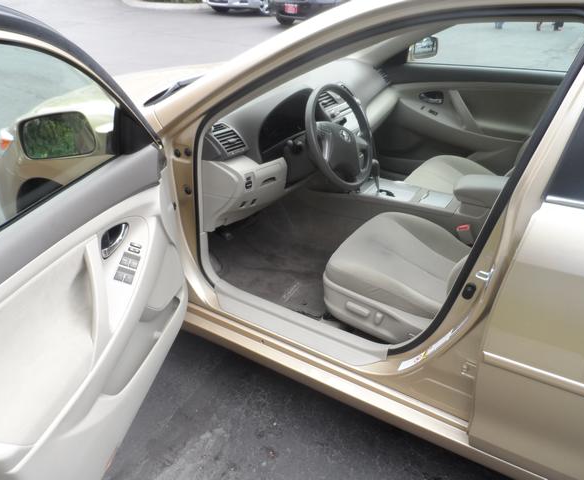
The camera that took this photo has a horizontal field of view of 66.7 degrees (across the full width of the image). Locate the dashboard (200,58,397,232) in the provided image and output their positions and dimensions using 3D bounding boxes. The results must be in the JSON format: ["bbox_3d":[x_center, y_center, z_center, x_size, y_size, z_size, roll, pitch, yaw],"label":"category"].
[{"bbox_3d":[0.019,-0.511,2.100,0.520,0.460,1.420,15,34,31],"label":"dashboard"}]

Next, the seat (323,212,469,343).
[{"bbox_3d":[0.567,-0.110,1.404,0.800,0.900,0.530,15,34,31],"label":"seat"}]

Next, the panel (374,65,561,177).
[{"bbox_3d":[0.853,-0.595,2.362,1.050,0.600,0.150,15,34,31],"label":"panel"}]

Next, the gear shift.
[{"bbox_3d":[0.367,-0.274,1.917,0.060,0.140,0.045,15,34,31],"label":"gear shift"}]

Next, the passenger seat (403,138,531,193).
[{"bbox_3d":[0.978,-0.417,1.938,0.800,0.900,0.530,15,34,31],"label":"passenger seat"}]

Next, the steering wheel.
[{"bbox_3d":[0.164,-0.358,1.575,0.120,0.385,0.385,-14,16,42],"label":"steering wheel"}]

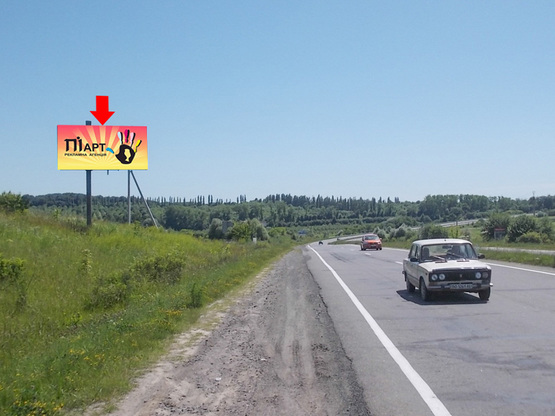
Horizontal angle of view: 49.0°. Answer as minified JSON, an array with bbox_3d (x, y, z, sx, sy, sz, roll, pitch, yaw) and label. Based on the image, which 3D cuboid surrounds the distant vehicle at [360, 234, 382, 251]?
[{"bbox_3d":[9.000,3.280,58.200,1.760,1.530,4.200,-1,-2,3],"label":"distant vehicle"}]

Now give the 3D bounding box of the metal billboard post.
[{"bbox_3d":[-12.780,-2.280,41.400,0.340,7.300,0.340,-1,-2,-7],"label":"metal billboard post"}]

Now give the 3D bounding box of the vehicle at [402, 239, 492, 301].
[{"bbox_3d":[4.460,1.620,16.450,1.620,1.440,4.150,-1,-2,4],"label":"vehicle"}]

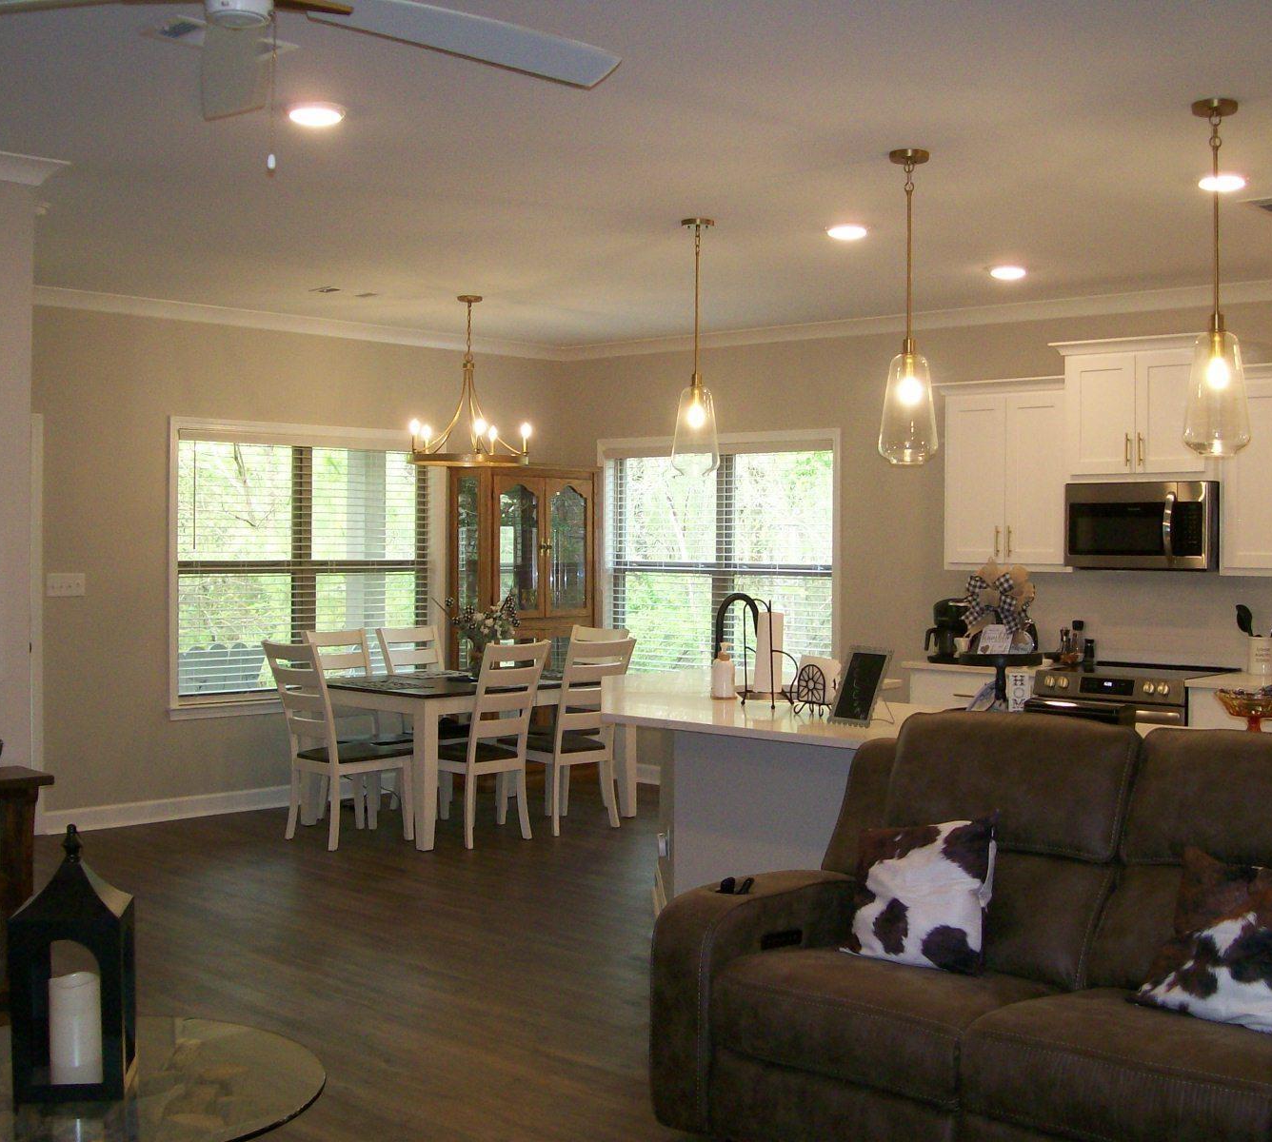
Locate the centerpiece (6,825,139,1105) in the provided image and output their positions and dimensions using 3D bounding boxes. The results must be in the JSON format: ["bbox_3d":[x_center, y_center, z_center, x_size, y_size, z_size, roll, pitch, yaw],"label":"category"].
[{"bbox_3d":[-1.073,0.727,3.010,0.200,0.490,0.200,0,1,-7],"label":"centerpiece"}]

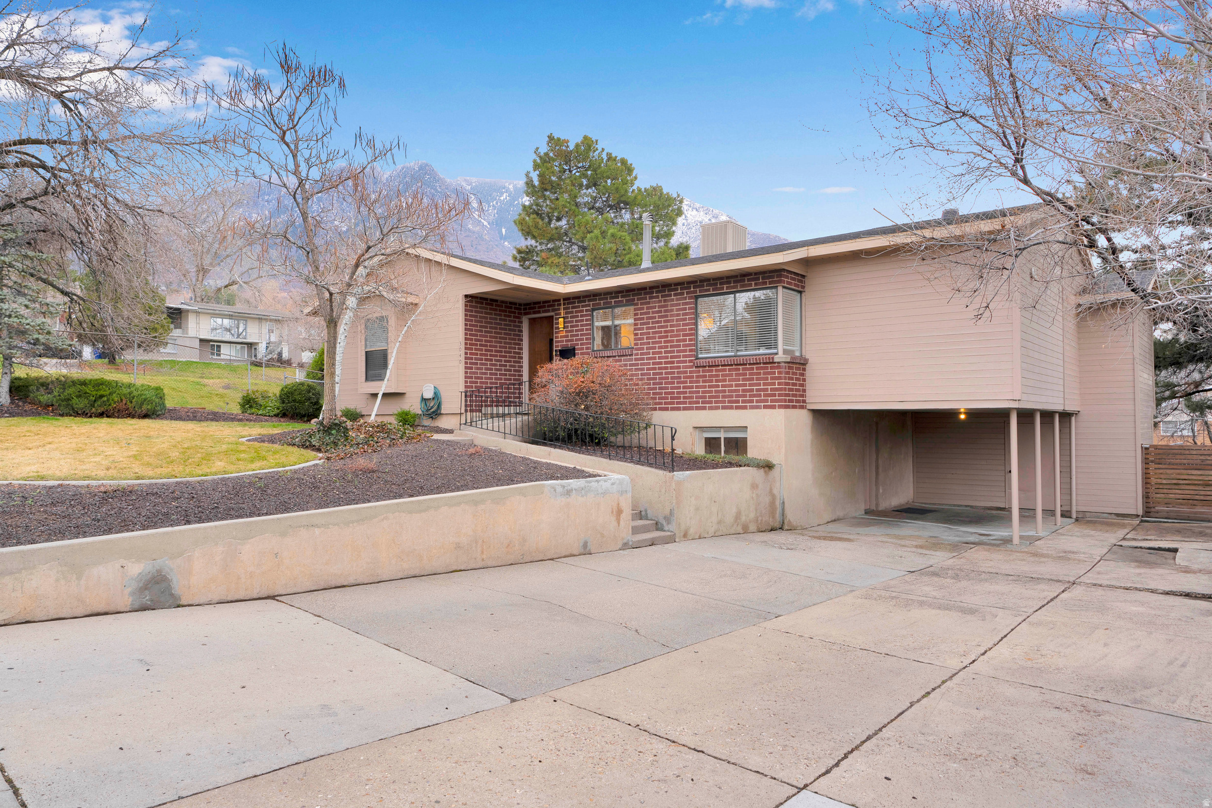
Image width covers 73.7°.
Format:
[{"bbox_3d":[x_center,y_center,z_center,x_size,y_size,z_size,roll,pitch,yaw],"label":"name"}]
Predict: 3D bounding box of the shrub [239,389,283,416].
[{"bbox_3d":[-8.750,-0.020,20.600,1.120,0.680,1.050,0,-1,-22],"label":"shrub"}]

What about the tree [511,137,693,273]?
[{"bbox_3d":[-0.200,-4.900,35.000,7.700,13.200,7.400,0,-1,0],"label":"tree"}]

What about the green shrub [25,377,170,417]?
[{"bbox_3d":[-11.400,-0.140,18.100,3.000,0.930,1.900,0,-1,-12],"label":"green shrub"}]

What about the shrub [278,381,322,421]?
[{"bbox_3d":[-7.700,-0.060,20.400,1.150,1.000,1.120,0,-1,-20],"label":"shrub"}]

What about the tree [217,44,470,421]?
[{"bbox_3d":[-5.900,-3.800,18.300,5.600,8.600,5.200,0,-1,-18],"label":"tree"}]

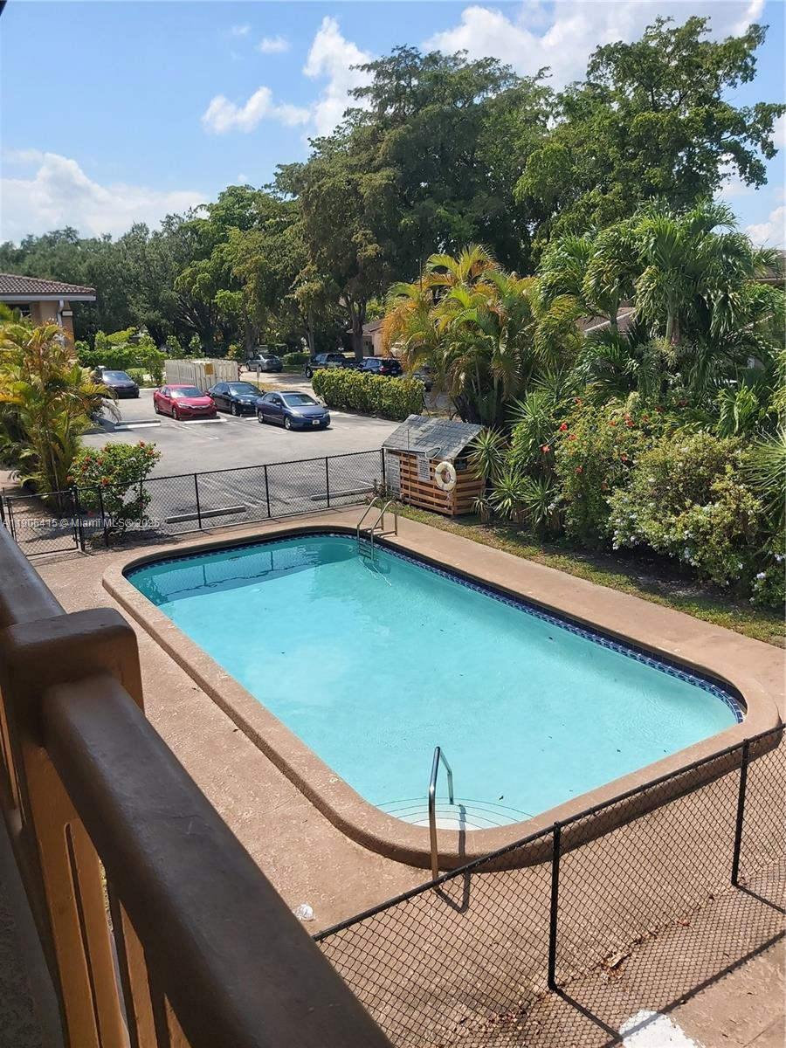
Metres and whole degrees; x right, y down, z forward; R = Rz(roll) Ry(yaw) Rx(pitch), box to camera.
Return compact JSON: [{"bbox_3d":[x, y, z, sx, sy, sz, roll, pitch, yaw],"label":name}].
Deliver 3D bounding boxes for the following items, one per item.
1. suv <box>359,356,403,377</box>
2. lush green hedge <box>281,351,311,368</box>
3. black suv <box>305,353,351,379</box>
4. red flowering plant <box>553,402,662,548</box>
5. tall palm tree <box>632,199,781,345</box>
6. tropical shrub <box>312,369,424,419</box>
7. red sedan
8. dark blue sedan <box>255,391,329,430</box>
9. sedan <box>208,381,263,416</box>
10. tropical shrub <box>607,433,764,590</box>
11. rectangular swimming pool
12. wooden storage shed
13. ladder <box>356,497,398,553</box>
[{"bbox_3d":[-1.271,-11.411,58.038,1.880,1.690,4.650,-10,17,-31],"label":"suv"},{"bbox_3d":[-9.072,-15.435,74.000,2.900,1.500,2.200,-10,17,-32],"label":"lush green hedge"},{"bbox_3d":[-5.057,-12.407,61.801,1.980,1.900,4.950,-10,17,-31],"label":"black suv"},{"bbox_3d":[4.150,-0.988,15.280,1.650,2.550,1.950,-10,17,-32],"label":"red flowering plant"},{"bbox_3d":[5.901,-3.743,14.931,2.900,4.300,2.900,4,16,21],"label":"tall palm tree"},{"bbox_3d":[-1.388,-6.303,37.775,1.350,1.800,9.600,-9,16,-27],"label":"tropical shrub"},{"bbox_3d":[-10.021,-5.937,37.795,1.800,1.416,4.630,-11,17,-32],"label":"red sedan"},{"bbox_3d":[-4.235,-4.869,33.178,1.755,1.435,4.490,-10,17,-31],"label":"dark blue sedan"},{"bbox_3d":[-7.580,-6.160,38.640,1.790,1.450,4.660,-10,17,-31],"label":"sedan"},{"bbox_3d":[5.040,-0.450,13.743,2.100,2.205,2.577,-10,17,-31],"label":"tropical shrub"},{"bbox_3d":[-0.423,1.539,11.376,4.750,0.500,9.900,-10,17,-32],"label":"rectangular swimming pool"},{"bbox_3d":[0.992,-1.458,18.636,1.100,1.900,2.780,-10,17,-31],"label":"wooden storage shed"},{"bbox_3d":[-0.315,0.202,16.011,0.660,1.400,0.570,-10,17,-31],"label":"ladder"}]

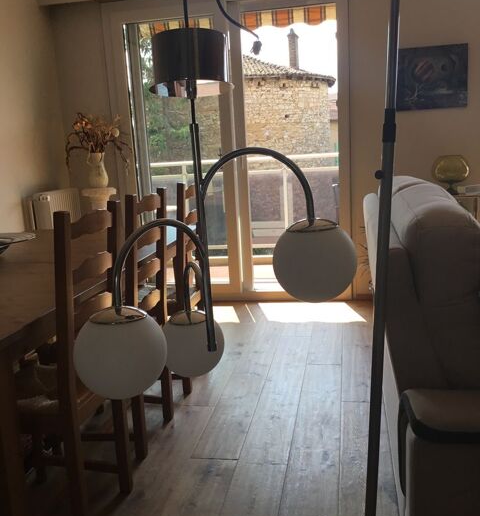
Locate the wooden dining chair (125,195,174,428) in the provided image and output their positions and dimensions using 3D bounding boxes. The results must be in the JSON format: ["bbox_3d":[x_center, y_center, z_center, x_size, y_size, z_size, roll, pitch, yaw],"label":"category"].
[{"bbox_3d":[-0.519,0.256,2.311,0.440,1.020,0.420,0,12,13],"label":"wooden dining chair"}]

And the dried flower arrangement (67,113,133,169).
[{"bbox_3d":[-0.995,-0.819,4.014,0.400,0.370,0.340,-1,12,11],"label":"dried flower arrangement"}]

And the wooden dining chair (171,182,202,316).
[{"bbox_3d":[-0.408,0.133,2.861,0.440,1.020,0.420,0,12,13],"label":"wooden dining chair"}]

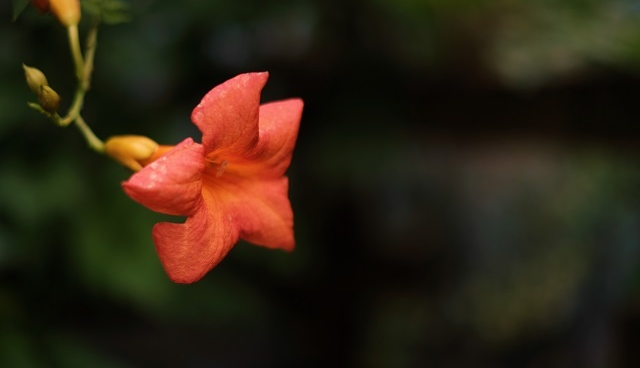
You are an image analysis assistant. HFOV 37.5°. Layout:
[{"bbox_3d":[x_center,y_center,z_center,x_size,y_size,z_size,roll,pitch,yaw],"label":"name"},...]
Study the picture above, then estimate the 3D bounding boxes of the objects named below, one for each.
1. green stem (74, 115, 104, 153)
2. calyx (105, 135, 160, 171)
[{"bbox_3d":[-0.091,-0.020,0.370,0.005,0.020,0.004,-41,-18,0],"label":"green stem"},{"bbox_3d":[-0.072,-0.012,0.360,0.022,0.013,0.013,12,7,34],"label":"calyx"}]

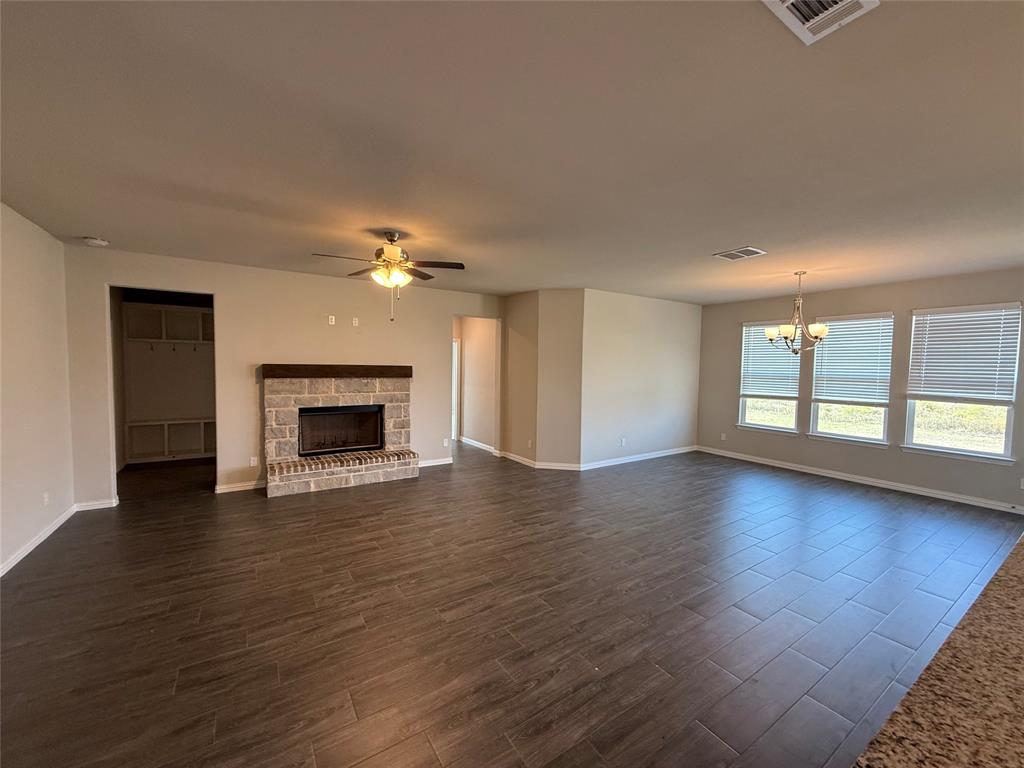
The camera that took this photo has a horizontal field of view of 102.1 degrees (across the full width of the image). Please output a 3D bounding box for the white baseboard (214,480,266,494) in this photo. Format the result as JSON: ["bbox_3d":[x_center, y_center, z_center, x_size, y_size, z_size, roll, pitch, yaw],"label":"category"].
[{"bbox_3d":[-3.393,1.288,5.198,0.540,0.087,0.030,-1,3,-33],"label":"white baseboard"}]

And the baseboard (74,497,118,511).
[{"bbox_3d":[-4.504,1.311,4.490,0.335,0.084,0.035,-1,3,-33],"label":"baseboard"}]

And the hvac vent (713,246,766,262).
[{"bbox_3d":[2.344,-1.330,4.269,0.397,0.025,0.392,-1,3,-33],"label":"hvac vent"}]

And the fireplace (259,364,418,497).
[{"bbox_3d":[-2.218,0.534,5.534,1.867,1.565,0.499,-1,3,-33],"label":"fireplace"}]

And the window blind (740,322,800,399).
[{"bbox_3d":[4.279,-0.390,6.877,0.065,1.282,0.898,-1,3,-33],"label":"window blind"}]

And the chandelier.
[{"bbox_3d":[3.542,-0.863,5.124,0.630,0.988,0.630,-1,3,-33],"label":"chandelier"}]

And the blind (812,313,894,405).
[{"bbox_3d":[4.872,-0.337,5.953,0.065,1.296,0.896,-1,3,-33],"label":"blind"}]

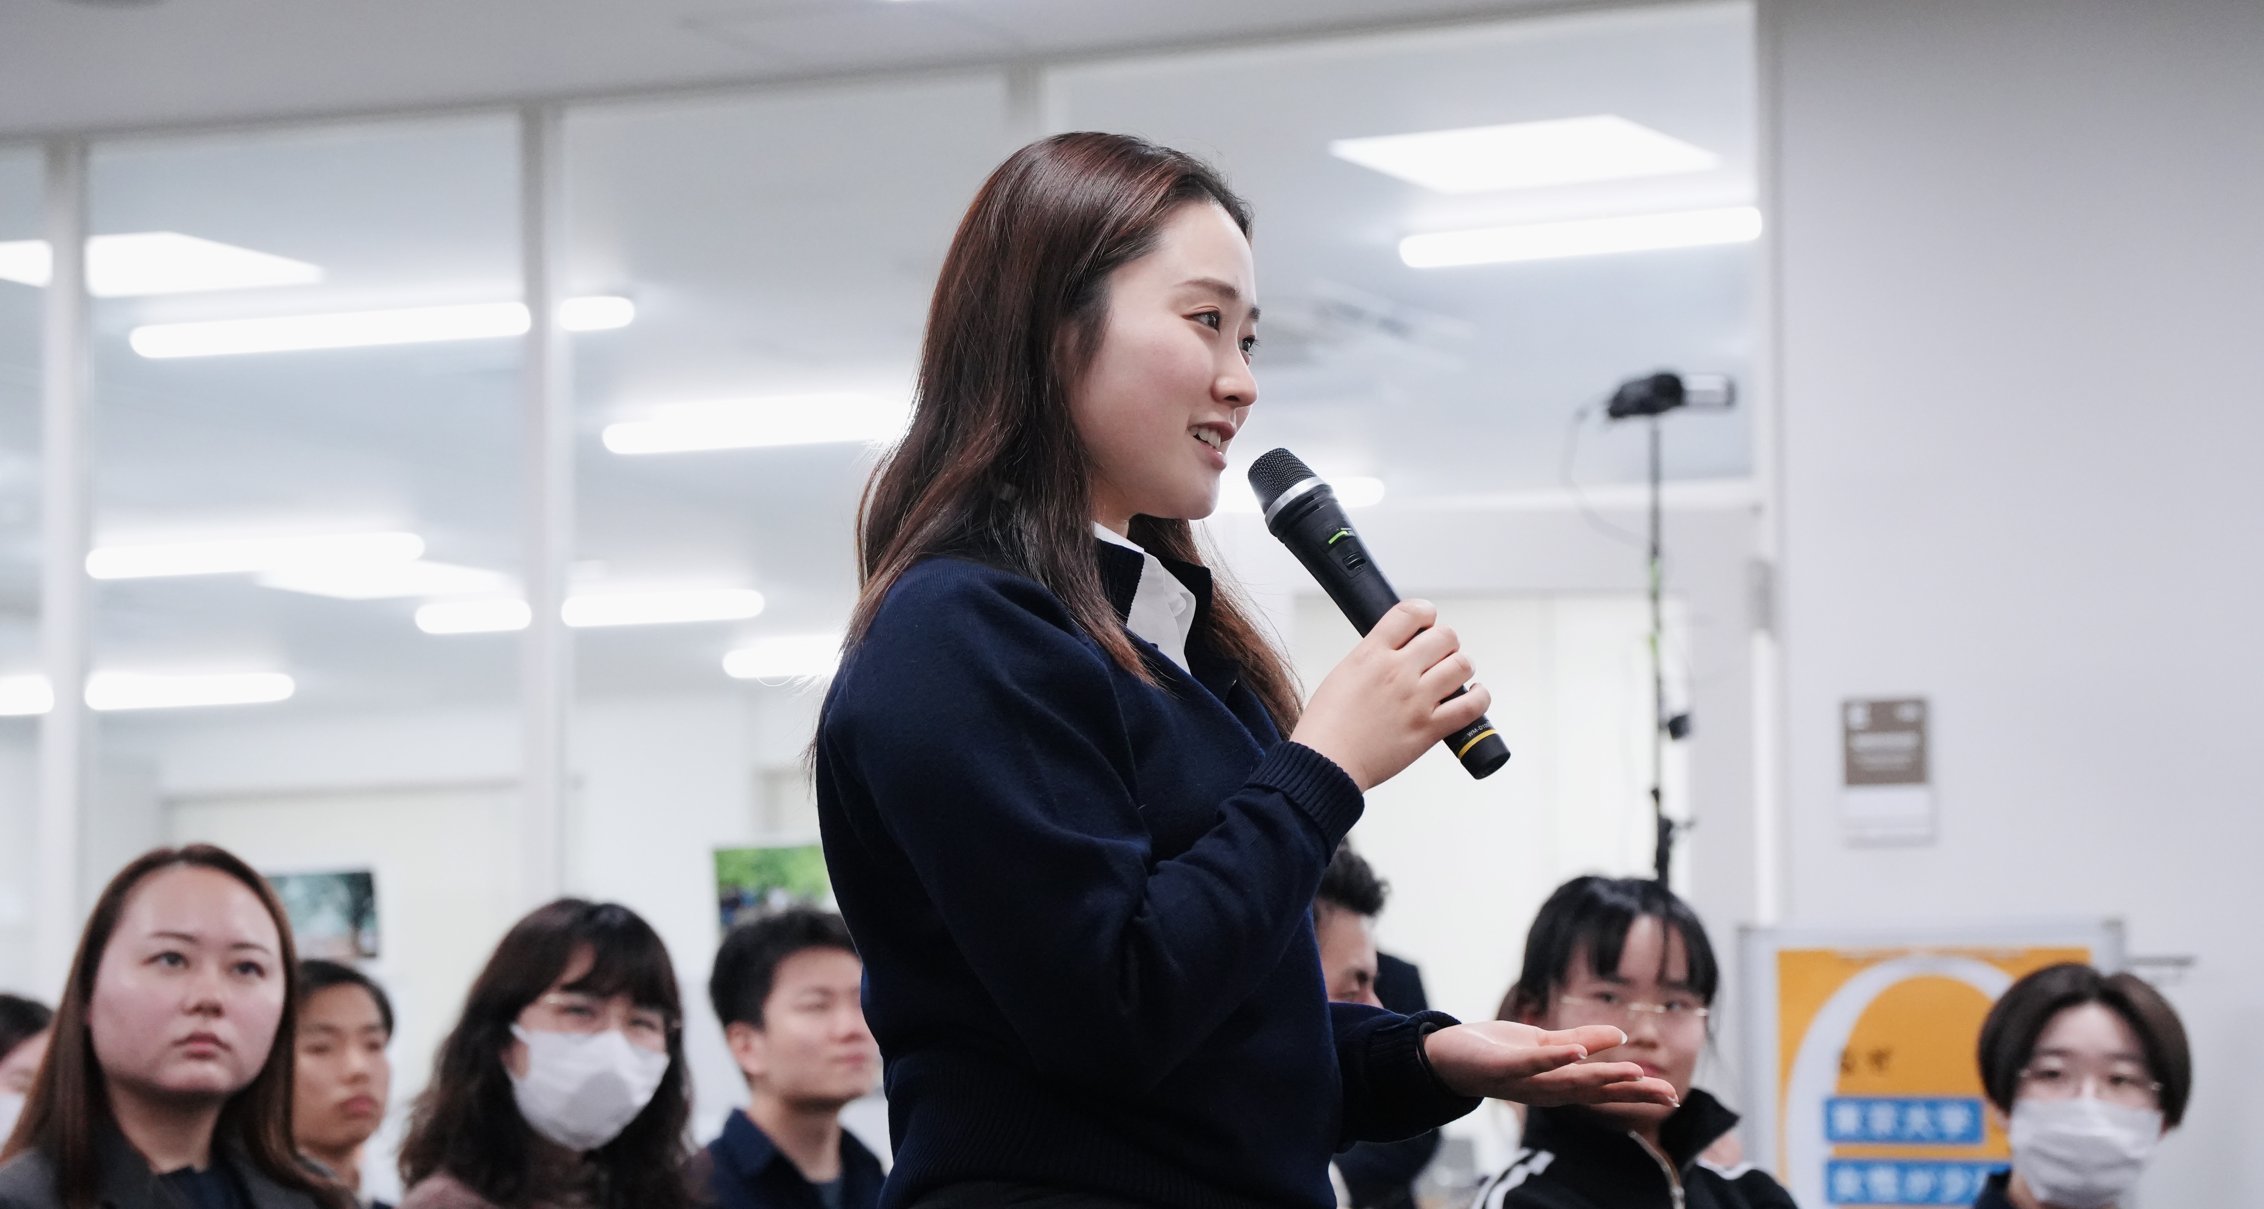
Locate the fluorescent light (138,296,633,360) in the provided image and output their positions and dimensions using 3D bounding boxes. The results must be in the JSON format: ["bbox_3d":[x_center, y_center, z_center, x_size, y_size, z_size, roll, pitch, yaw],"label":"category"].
[{"bbox_3d":[-1.697,-0.642,14.907,1.240,0.075,0.140,-3,-6,26],"label":"fluorescent light"}]

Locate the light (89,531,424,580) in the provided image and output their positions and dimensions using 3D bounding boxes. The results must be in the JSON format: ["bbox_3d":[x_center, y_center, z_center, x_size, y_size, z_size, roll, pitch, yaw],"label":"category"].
[{"bbox_3d":[-2.704,-0.153,19.938,1.240,0.075,0.140,-3,-6,26],"label":"light"}]

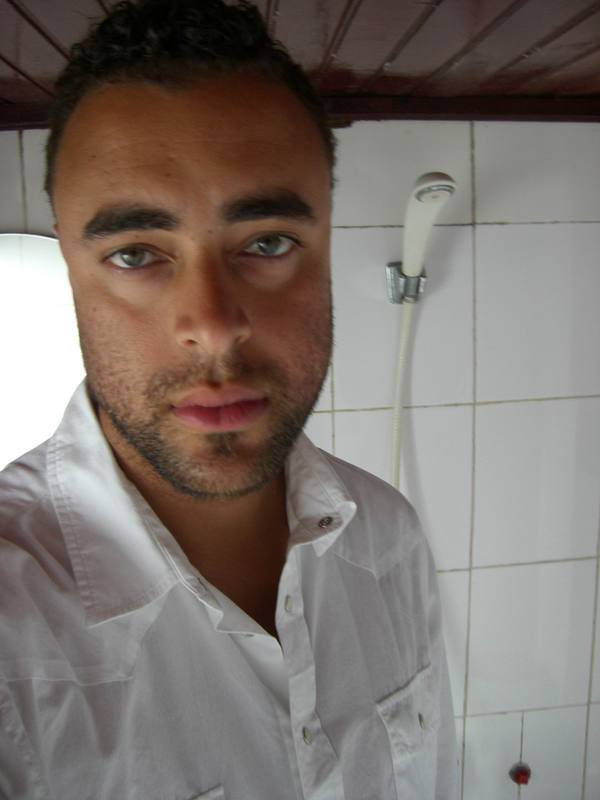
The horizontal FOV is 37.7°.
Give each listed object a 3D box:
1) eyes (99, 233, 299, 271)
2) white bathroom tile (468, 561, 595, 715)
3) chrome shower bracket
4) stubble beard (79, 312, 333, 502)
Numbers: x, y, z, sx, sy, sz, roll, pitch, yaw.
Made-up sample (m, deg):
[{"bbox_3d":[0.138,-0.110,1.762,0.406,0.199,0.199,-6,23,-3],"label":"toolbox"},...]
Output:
[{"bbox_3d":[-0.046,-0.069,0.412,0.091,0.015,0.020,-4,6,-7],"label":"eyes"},{"bbox_3d":[0.352,0.359,1.335,0.200,0.250,0.010,-3,12,-4],"label":"white bathroom tile"},{"bbox_3d":[0.142,-0.155,1.172,0.047,0.056,0.055,-3,12,-4],"label":"chrome shower bracket"},{"bbox_3d":[-0.047,-0.002,0.443,0.132,0.091,0.083,-4,6,-7],"label":"stubble beard"}]

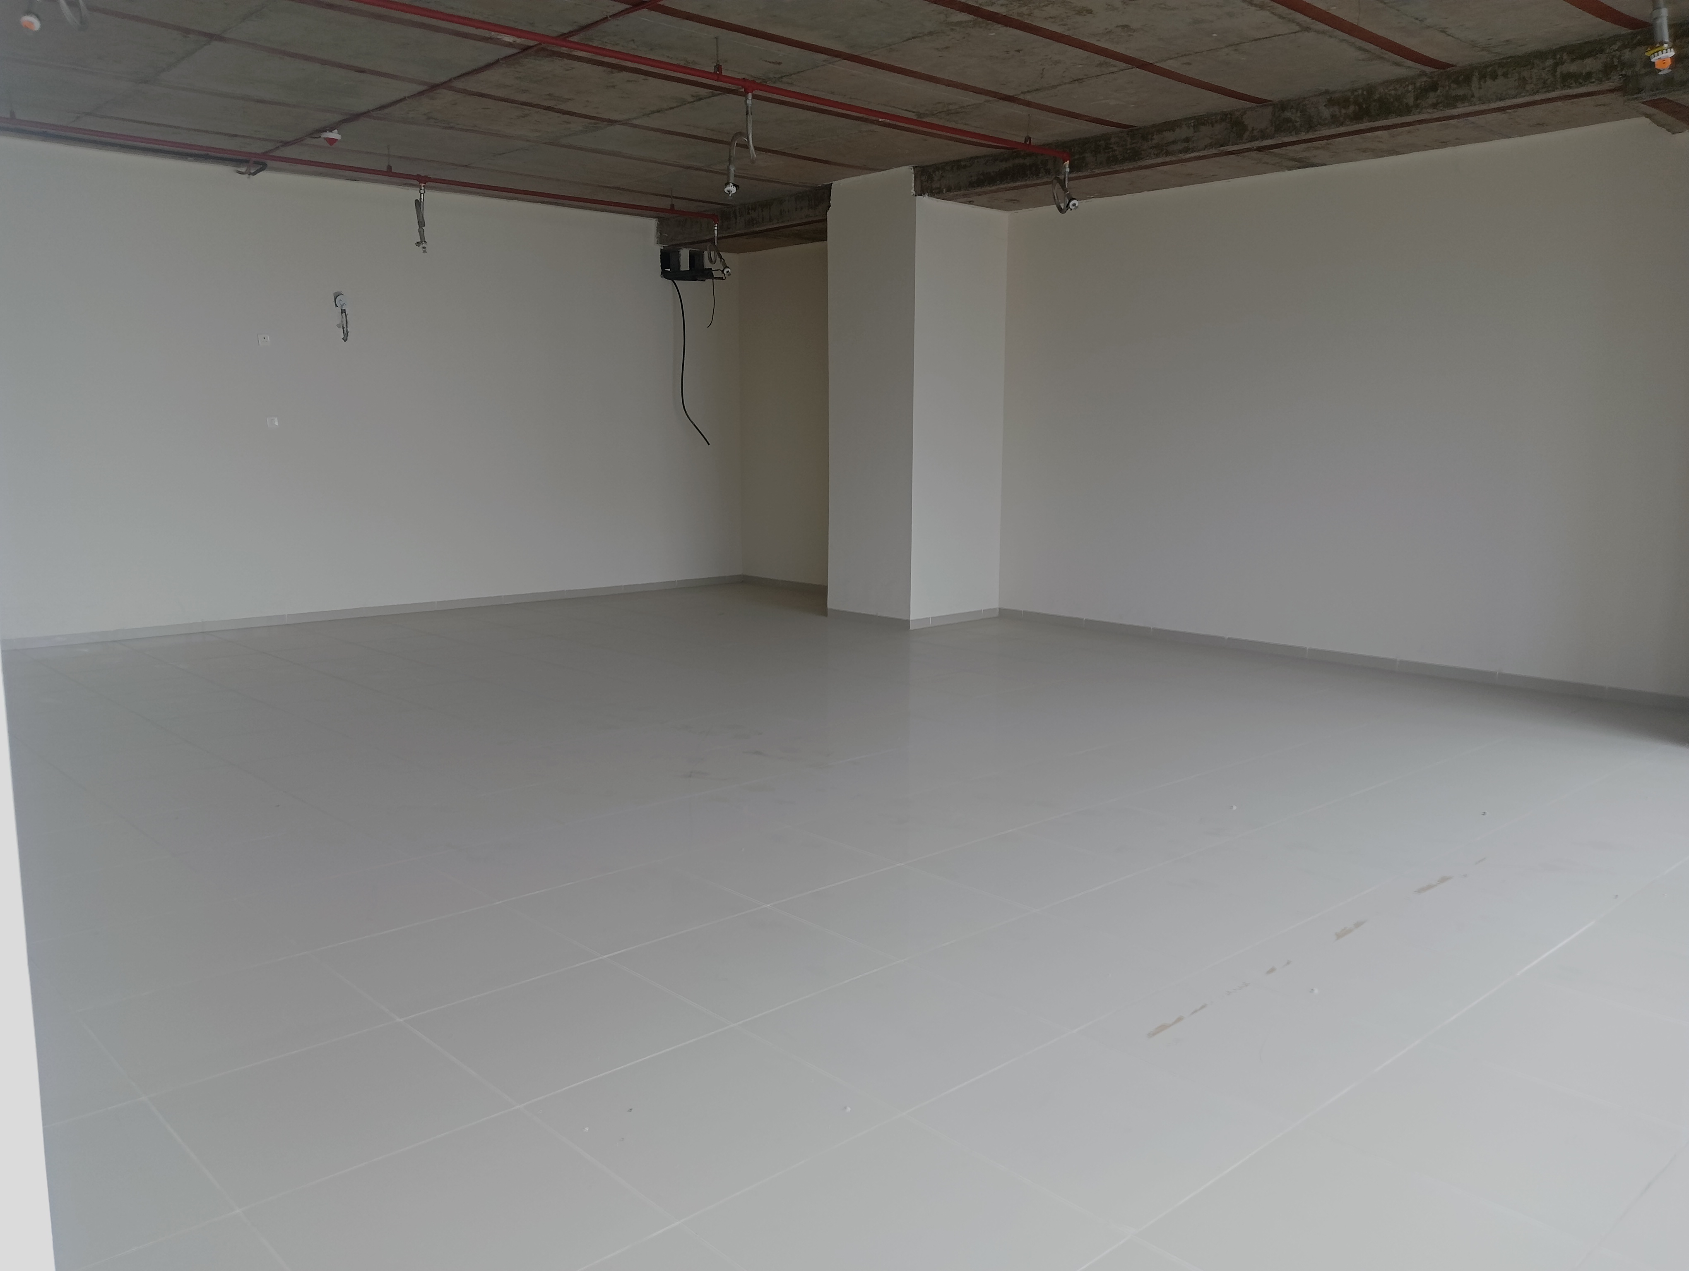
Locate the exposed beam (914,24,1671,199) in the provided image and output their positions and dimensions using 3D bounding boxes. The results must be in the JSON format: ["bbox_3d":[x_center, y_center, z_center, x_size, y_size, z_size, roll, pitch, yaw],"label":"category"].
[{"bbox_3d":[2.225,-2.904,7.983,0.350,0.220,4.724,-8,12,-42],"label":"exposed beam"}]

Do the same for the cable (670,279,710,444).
[{"bbox_3d":[-1.373,-2.436,12.174,0.380,1.440,0.140,-8,12,-42],"label":"cable"}]

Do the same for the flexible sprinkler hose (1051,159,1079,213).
[{"bbox_3d":[1.312,-2.680,8.150,0.165,0.320,0.140,1,9,9],"label":"flexible sprinkler hose"}]

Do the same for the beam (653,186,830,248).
[{"bbox_3d":[-0.746,-3.414,11.212,0.350,0.220,2.325,-8,12,-42],"label":"beam"}]

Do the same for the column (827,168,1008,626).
[{"bbox_3d":[0.552,-1.760,10.467,0.966,3.253,0.892,-8,12,-42],"label":"column"}]

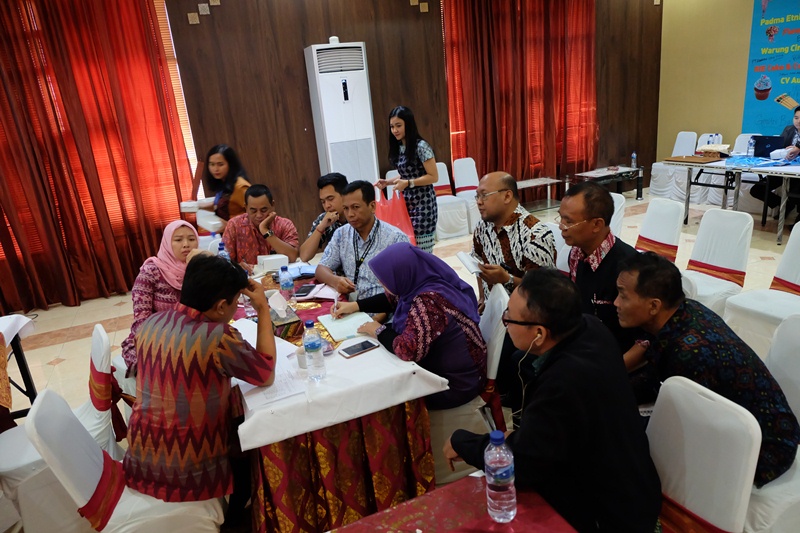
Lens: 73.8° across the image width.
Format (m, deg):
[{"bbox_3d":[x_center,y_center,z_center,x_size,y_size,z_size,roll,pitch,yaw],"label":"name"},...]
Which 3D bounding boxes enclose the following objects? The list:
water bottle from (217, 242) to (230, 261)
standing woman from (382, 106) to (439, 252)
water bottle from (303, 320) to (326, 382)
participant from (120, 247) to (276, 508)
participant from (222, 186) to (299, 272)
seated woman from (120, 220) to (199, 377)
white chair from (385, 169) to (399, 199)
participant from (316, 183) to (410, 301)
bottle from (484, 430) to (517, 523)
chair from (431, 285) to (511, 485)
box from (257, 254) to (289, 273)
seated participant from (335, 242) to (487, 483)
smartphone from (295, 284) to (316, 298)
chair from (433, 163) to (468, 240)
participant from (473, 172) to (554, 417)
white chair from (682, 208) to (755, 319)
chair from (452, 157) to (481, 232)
[{"bbox_3d":[-1.085,-0.010,3.320,0.067,0.228,0.067,-13,19,-20],"label":"water bottle"},{"bbox_3d":[0.124,-0.424,4.335,0.480,1.670,0.460,-19,21,-36],"label":"standing woman"},{"bbox_3d":[-0.326,0.306,1.978,0.066,0.235,0.066,-5,17,2],"label":"water bottle"},{"bbox_3d":[-0.680,0.580,2.100,0.520,1.210,0.720,4,20,30],"label":"participant"},{"bbox_3d":[-0.892,0.050,3.810,0.540,1.270,0.720,-9,17,-9],"label":"participant"},{"bbox_3d":[-1.093,0.367,2.848,0.630,1.200,0.490,1,18,22],"label":"seated woman"},{"bbox_3d":[0.145,-0.737,6.602,0.450,0.900,0.520,-13,18,-21],"label":"white chair"},{"bbox_3d":[-0.220,0.126,3.277,0.560,1.250,0.720,-2,17,14],"label":"participant"},{"bbox_3d":[0.242,0.499,1.276,0.068,0.230,0.068,-5,17,2],"label":"bottle"},{"bbox_3d":[0.189,0.541,2.397,0.510,0.900,0.440,-10,17,-14],"label":"chair"},{"bbox_3d":[-0.832,-0.028,3.529,0.165,0.070,0.120,-7,17,-5],"label":"box"},{"bbox_3d":[0.081,0.443,2.378,0.680,1.130,0.560,-6,17,-1],"label":"seated participant"},{"bbox_3d":[-0.507,0.127,2.852,0.080,0.010,0.160,-2,17,13],"label":"smartphone"},{"bbox_3d":[0.554,-0.854,6.930,0.440,0.900,0.520,-12,18,-18],"label":"chair"},{"bbox_3d":[0.670,0.081,3.239,0.520,1.270,0.750,5,20,31],"label":"participant"},{"bbox_3d":[1.873,0.121,3.350,0.540,0.890,0.450,-13,19,-20],"label":"white chair"},{"bbox_3d":[1.000,-0.945,7.082,0.440,0.900,0.520,-12,18,-18],"label":"chair"}]

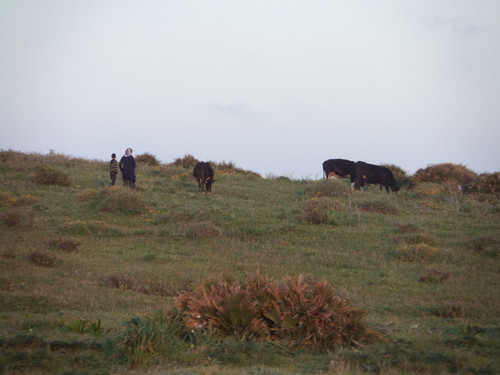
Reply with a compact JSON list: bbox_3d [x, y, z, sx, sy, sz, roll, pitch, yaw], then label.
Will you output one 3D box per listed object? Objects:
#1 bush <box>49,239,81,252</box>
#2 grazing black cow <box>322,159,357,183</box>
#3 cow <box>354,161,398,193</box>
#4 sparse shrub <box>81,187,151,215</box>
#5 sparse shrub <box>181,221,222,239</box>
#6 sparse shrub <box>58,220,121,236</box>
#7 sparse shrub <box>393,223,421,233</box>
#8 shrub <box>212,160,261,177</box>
[{"bbox_3d":[-4.743,1.483,113.000,0.794,0.333,0.675,0,-1,0],"label":"bush"},{"bbox_3d":[3.778,-0.506,175.500,1.770,1.235,0.620,0,-1,-6],"label":"grazing black cow"},{"bbox_3d":[4.980,-0.413,174.000,1.770,1.260,0.620,0,-1,-6],"label":"cow"},{"bbox_3d":[-4.382,0.424,144.000,2.212,0.848,1.880,0,-1,0],"label":"sparse shrub"},{"bbox_3d":[-1.339,1.159,122.000,1.125,0.462,0.956,0,-1,0],"label":"sparse shrub"},{"bbox_3d":[-4.684,1.197,129.000,1.810,0.438,1.400,0,-1,0],"label":"sparse shrub"},{"bbox_3d":[4.426,1.131,125.000,0.792,0.274,0.600,0,-2,0],"label":"sparse shrub"},{"bbox_3d":[-0.556,-0.782,182.000,1.917,0.613,1.630,0,-1,0],"label":"shrub"}]

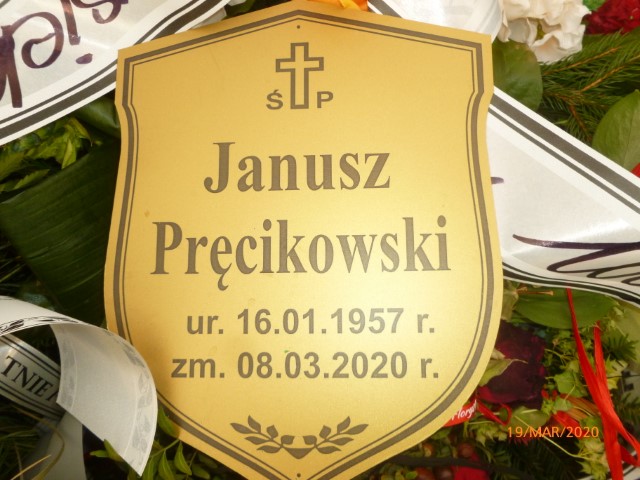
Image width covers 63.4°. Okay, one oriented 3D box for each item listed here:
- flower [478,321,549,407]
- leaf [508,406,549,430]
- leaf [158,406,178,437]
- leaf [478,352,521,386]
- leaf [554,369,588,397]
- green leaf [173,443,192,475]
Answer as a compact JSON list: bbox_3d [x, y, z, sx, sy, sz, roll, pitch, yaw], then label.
[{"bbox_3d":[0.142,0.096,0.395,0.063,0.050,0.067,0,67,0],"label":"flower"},{"bbox_3d":[0.154,0.131,0.380,0.031,0.009,0.019,0,63,0],"label":"leaf"},{"bbox_3d":[-0.101,0.121,0.345,0.010,0.006,0.022,-31,81,-19],"label":"leaf"},{"bbox_3d":[0.128,0.093,0.370,0.036,0.010,0.014,-34,71,-14],"label":"leaf"},{"bbox_3d":[0.187,0.107,0.385,0.025,0.009,0.021,0,67,0],"label":"leaf"},{"bbox_3d":[-0.094,0.150,0.355,0.010,0.006,0.025,-17,75,-21],"label":"green leaf"}]

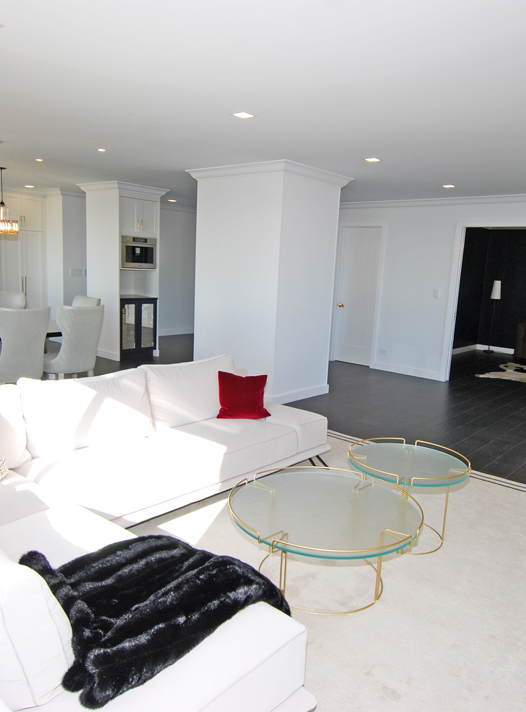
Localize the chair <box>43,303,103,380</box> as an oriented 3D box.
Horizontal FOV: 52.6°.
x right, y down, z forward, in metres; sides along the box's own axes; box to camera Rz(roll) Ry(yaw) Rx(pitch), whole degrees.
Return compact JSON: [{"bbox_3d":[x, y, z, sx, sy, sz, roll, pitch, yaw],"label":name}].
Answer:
[{"bbox_3d":[-1.930,-0.001,5.194,0.520,1.010,0.610,-6,13,-42],"label":"chair"}]

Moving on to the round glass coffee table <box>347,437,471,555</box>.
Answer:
[{"bbox_3d":[0.809,0.797,3.044,0.670,0.465,0.670,3,10,0],"label":"round glass coffee table"}]

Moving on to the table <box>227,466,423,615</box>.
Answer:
[{"bbox_3d":[0.290,0.892,2.596,0.920,0.385,0.920,3,10,0],"label":"table"}]

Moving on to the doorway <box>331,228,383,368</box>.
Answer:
[{"bbox_3d":[1.413,-0.878,8.045,0.700,2.060,0.120,11,13,39],"label":"doorway"}]

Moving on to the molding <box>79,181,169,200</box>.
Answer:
[{"bbox_3d":[-1.961,-2.336,7.586,0.870,0.120,0.930,11,13,39],"label":"molding"}]

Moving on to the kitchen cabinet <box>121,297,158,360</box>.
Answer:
[{"bbox_3d":[-2.020,-0.436,7.978,0.600,0.900,0.650,11,13,39],"label":"kitchen cabinet"}]

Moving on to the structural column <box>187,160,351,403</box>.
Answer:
[{"bbox_3d":[0.000,-0.858,6.407,1.480,2.520,1.110,11,13,41],"label":"structural column"}]

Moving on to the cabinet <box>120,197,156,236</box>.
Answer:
[{"bbox_3d":[-1.978,-2.052,7.909,0.500,0.520,0.620,11,13,41],"label":"cabinet"}]

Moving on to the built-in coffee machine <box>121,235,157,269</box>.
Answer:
[{"bbox_3d":[-1.911,-1.505,7.784,0.400,0.453,0.600,10,12,39],"label":"built-in coffee machine"}]

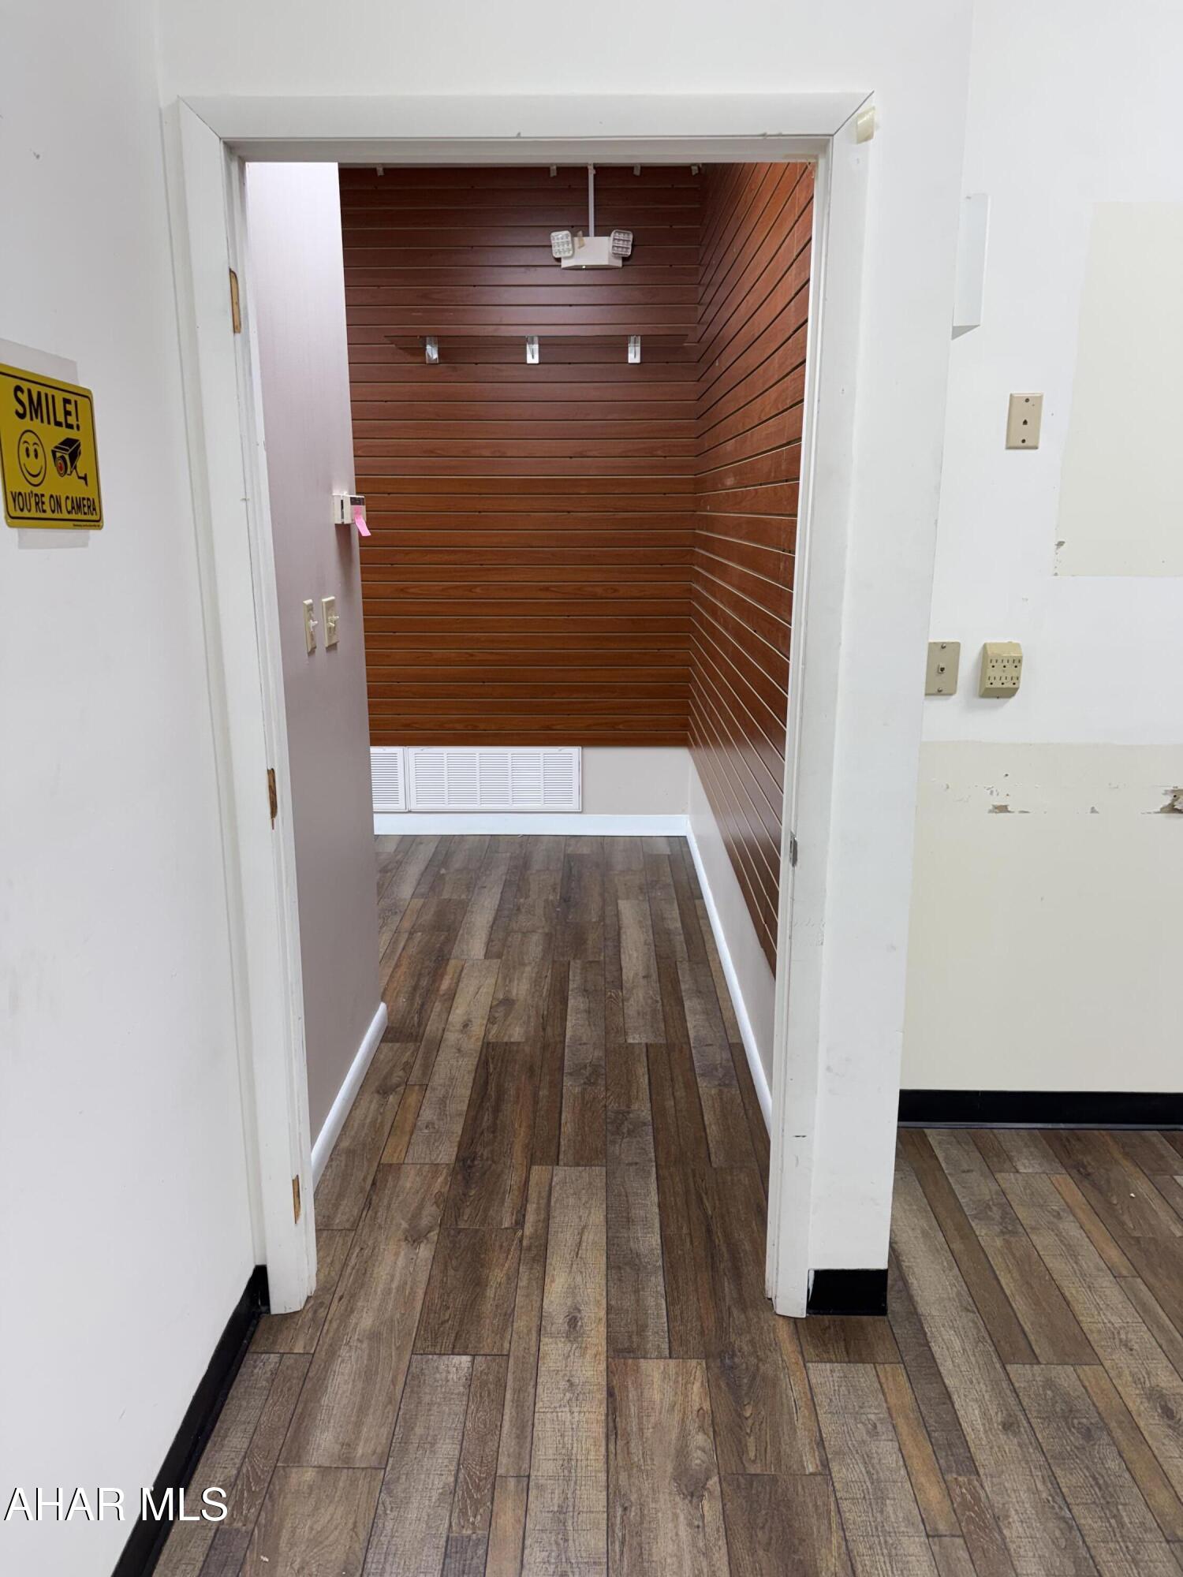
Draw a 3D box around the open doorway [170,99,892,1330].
[{"bbox_3d":[-0.100,-0.017,1.911,1.030,2.090,0.140,0,14,1],"label":"open doorway"}]

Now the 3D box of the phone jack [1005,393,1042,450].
[{"bbox_3d":[0.933,-0.789,2.351,0.070,0.114,0.010,0,14,1],"label":"phone jack"}]

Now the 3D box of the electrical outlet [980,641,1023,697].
[{"bbox_3d":[0.922,-0.263,2.463,0.075,0.125,0.040,0,14,1],"label":"electrical outlet"}]

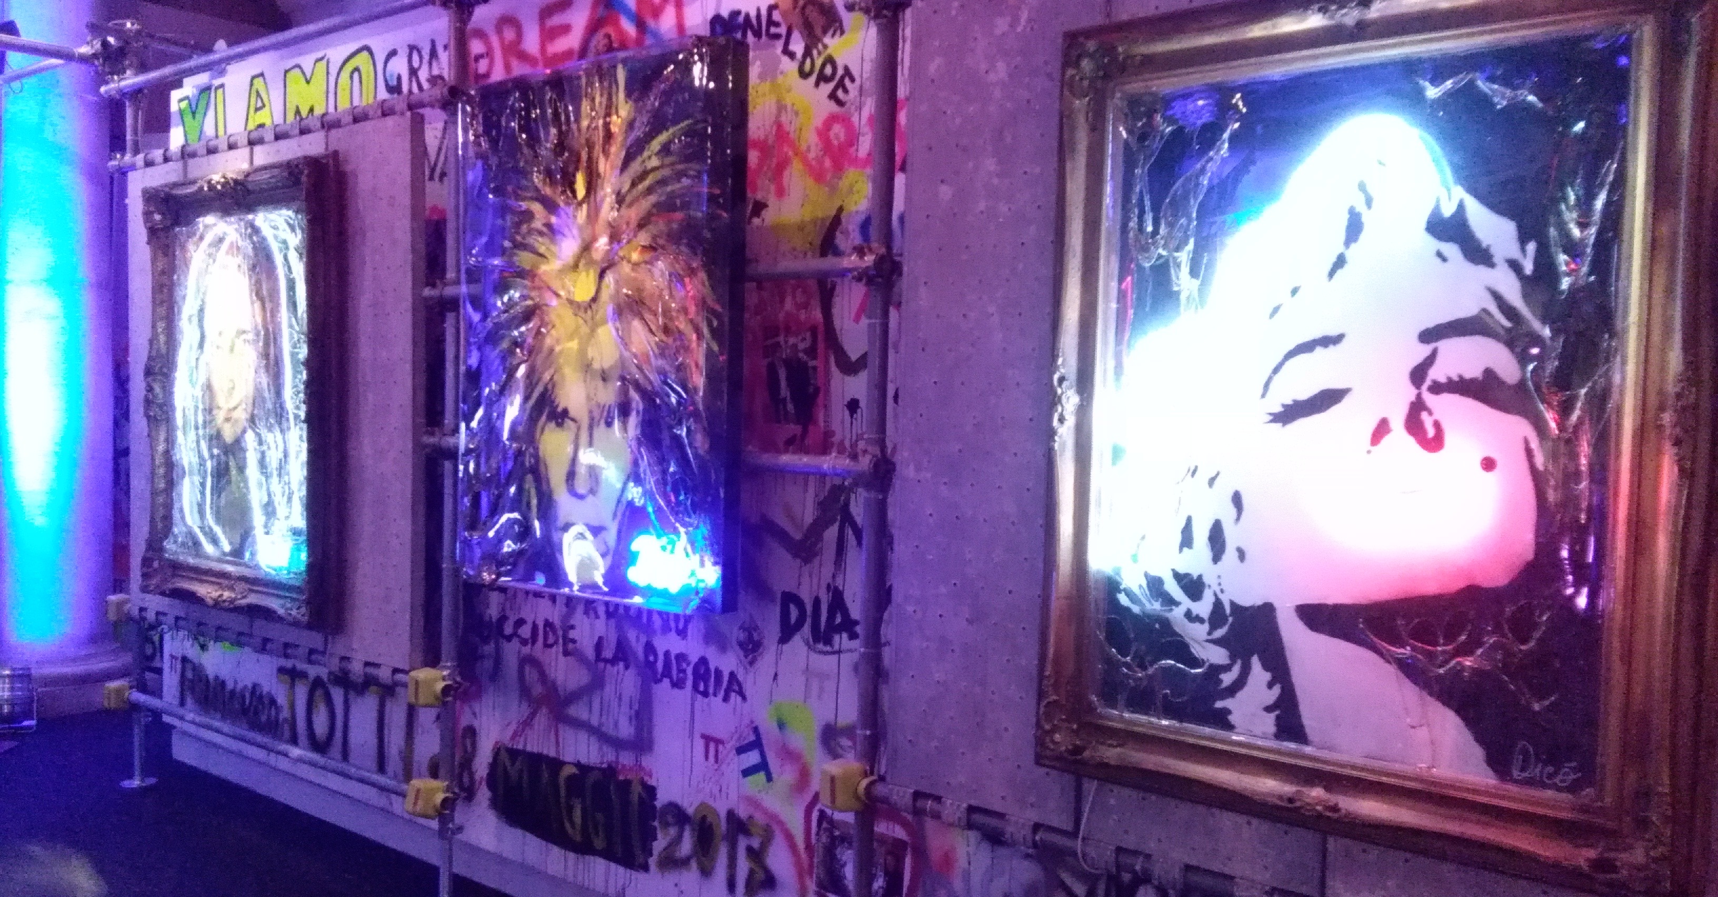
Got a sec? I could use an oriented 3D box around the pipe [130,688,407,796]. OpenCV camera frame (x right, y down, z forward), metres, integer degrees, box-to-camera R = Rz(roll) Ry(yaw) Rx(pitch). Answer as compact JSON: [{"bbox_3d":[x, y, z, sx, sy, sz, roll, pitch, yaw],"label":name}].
[{"bbox_3d":[-2.205,1.047,5.040,2.082,0.050,0.050,3,3,40],"label":"pipe"}]

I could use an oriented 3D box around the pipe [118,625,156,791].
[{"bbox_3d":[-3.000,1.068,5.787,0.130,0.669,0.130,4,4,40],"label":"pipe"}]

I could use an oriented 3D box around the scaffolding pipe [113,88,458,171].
[{"bbox_3d":[-2.139,-1.107,4.924,2.439,0.050,0.050,3,3,40],"label":"scaffolding pipe"}]

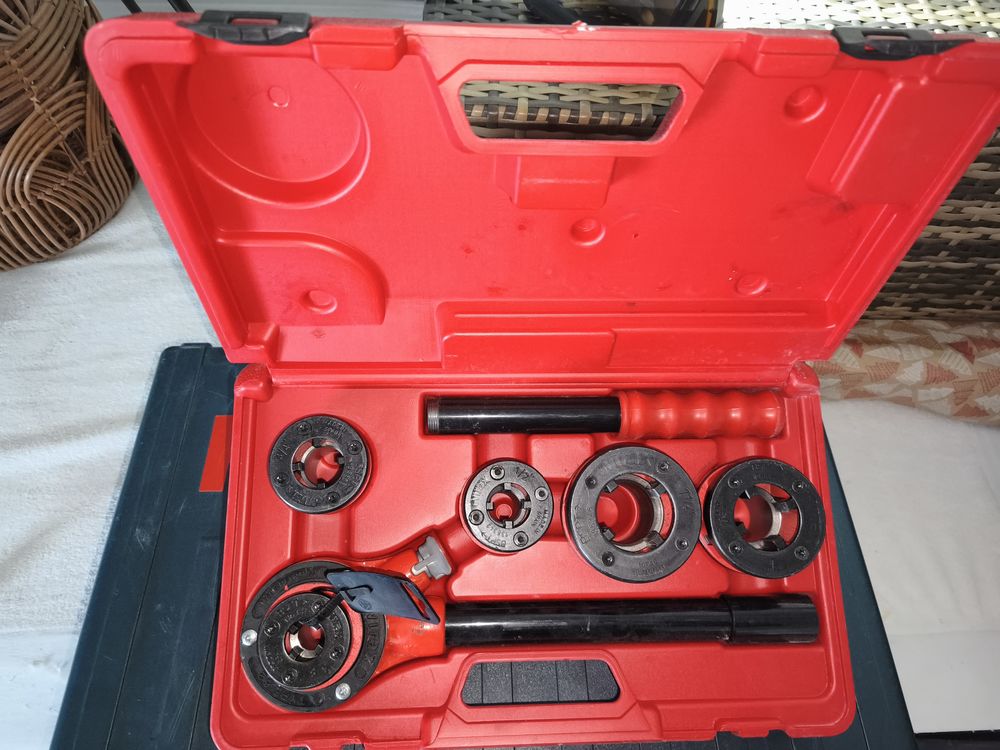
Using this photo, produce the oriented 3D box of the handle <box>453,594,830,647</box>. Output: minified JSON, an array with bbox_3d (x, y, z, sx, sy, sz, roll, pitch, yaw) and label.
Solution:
[{"bbox_3d":[0.080,0.149,0.402,0.227,0.029,0.029,-1,76,-1],"label":"handle"}]

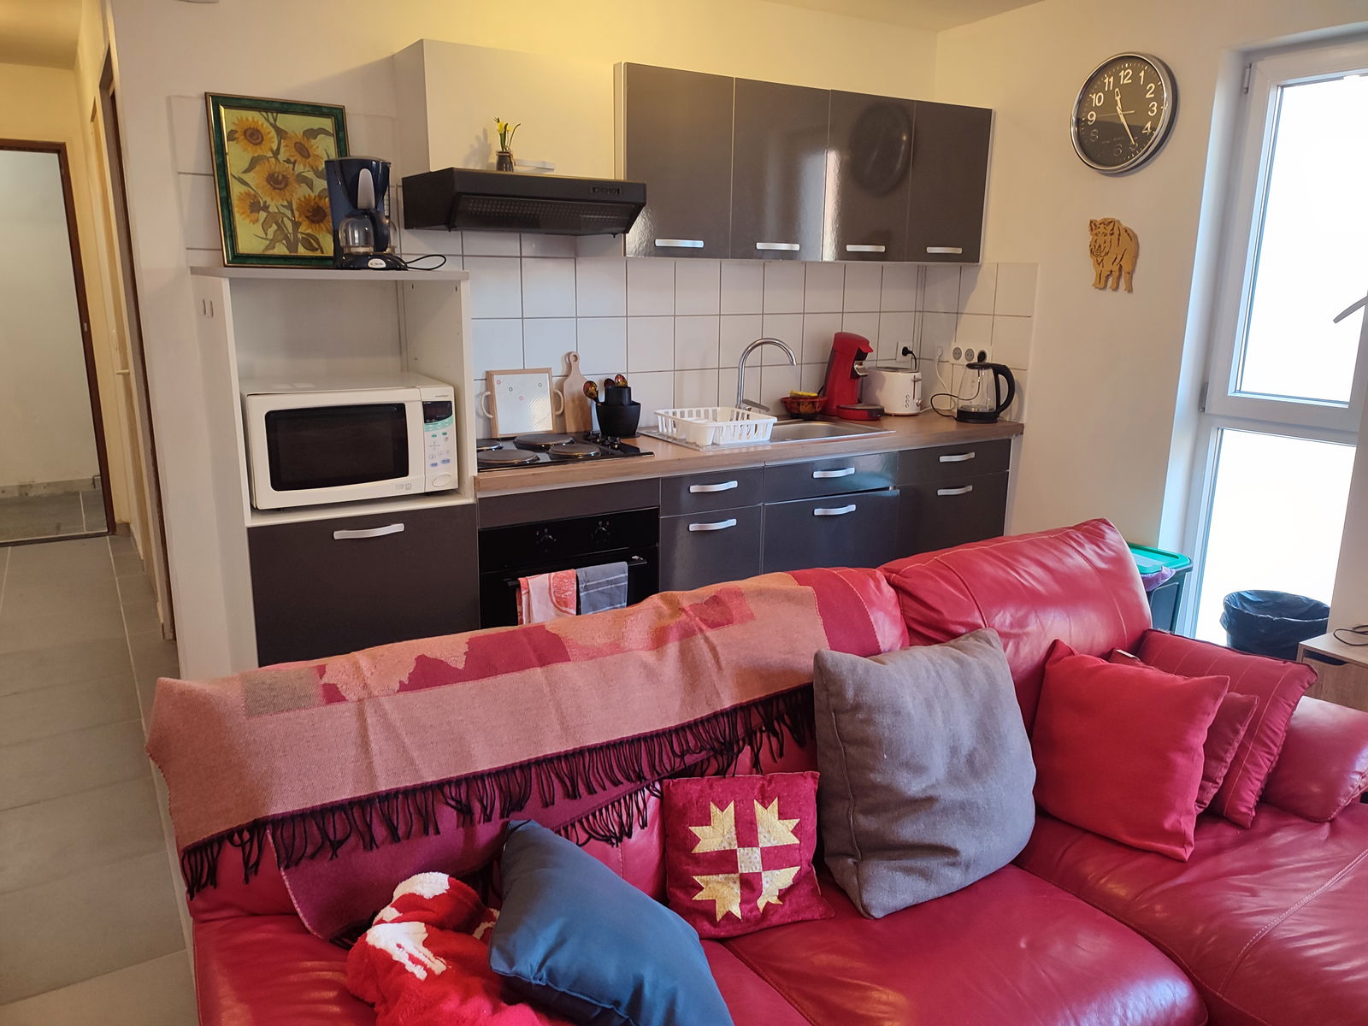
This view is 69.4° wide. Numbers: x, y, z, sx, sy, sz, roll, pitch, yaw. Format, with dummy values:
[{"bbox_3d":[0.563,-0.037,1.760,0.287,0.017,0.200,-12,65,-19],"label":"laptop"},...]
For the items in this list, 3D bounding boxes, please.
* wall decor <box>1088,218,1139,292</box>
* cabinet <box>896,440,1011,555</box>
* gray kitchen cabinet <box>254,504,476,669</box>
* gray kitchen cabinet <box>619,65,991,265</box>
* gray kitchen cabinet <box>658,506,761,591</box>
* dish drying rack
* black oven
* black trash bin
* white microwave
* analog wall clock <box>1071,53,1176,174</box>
[{"bbox_3d":[1.487,-0.895,3.437,0.015,0.248,0.192,-8,16,-30],"label":"wall decor"},{"bbox_3d":[0.888,0.055,4.064,0.591,0.764,0.565,-8,16,-30],"label":"cabinet"},{"bbox_3d":[-0.994,0.310,2.965,0.601,0.751,0.565,-8,16,-30],"label":"gray kitchen cabinet"},{"bbox_3d":[0.418,-1.215,3.603,1.599,0.573,0.328,-8,16,-30],"label":"gray kitchen cabinet"},{"bbox_3d":[-0.052,0.242,3.530,0.400,0.635,0.565,-8,16,-30],"label":"gray kitchen cabinet"},{"bbox_3d":[0.106,-0.297,3.424,0.295,0.083,0.325,-8,16,-30],"label":"dish drying rack"},{"bbox_3d":[-0.468,0.247,3.247,0.594,0.596,0.570,-8,16,-30],"label":"black oven"},{"bbox_3d":[1.835,0.495,3.115,0.314,0.430,0.314,-8,16,-30],"label":"black trash bin"},{"bbox_3d":[-0.958,-0.211,2.779,0.520,0.305,0.390,-8,16,-30],"label":"white microwave"},{"bbox_3d":[1.473,-1.337,3.330,0.045,0.380,0.380,-8,16,-30],"label":"analog wall clock"}]

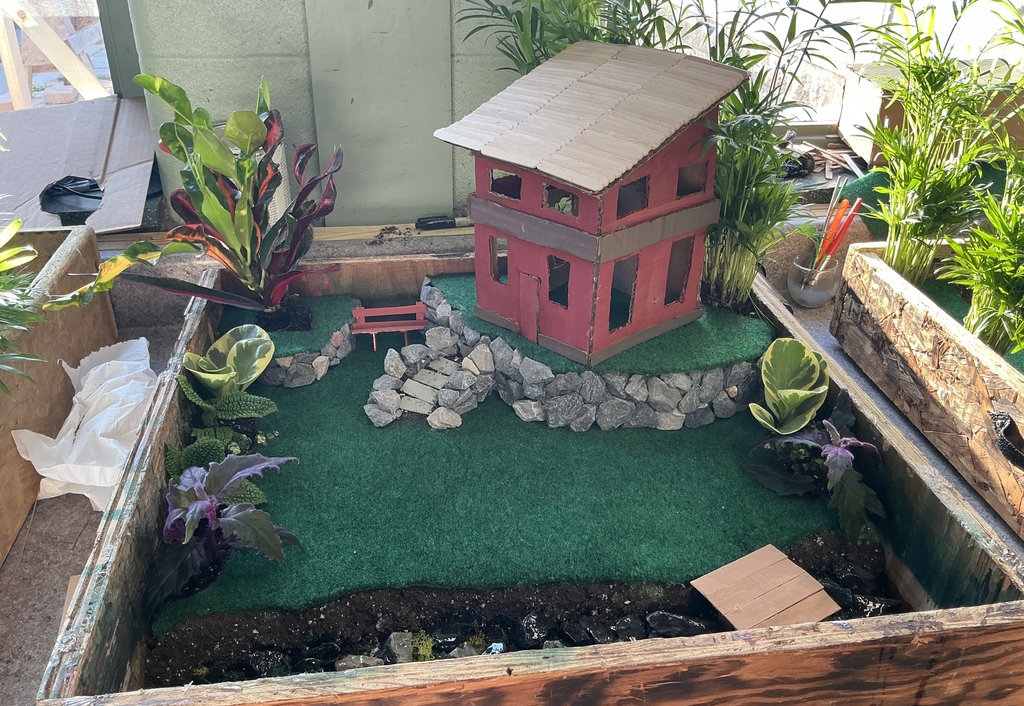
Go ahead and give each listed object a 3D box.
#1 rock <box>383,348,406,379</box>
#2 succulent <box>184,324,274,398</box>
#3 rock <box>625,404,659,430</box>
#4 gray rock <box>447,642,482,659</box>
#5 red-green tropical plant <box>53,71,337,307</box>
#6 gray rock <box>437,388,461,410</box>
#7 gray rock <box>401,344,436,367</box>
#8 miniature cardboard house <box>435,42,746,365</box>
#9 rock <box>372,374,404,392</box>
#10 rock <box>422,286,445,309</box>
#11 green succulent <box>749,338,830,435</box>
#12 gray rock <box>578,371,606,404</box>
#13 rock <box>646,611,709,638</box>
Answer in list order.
[{"bbox_3d":[-0.183,0.016,1.287,0.037,0.050,0.032,2,30,0],"label":"rock"},{"bbox_3d":[-0.351,0.012,1.030,0.112,0.100,0.100,-3,31,-8],"label":"succulent"},{"bbox_3d":[0.169,0.082,1.073,0.040,0.034,0.037,-3,31,-8],"label":"rock"},{"bbox_3d":[-0.053,0.339,0.933,0.041,0.028,0.029,2,32,0],"label":"gray rock"},{"bbox_3d":[-0.419,-0.193,1.084,0.390,0.335,0.250,-3,31,-8],"label":"red-green tropical plant"},{"bbox_3d":[-0.082,0.059,1.074,0.030,0.029,0.030,-3,31,-8],"label":"gray rock"},{"bbox_3d":[-0.150,0.004,1.329,0.058,0.033,0.039,2,32,0],"label":"gray rock"},{"bbox_3d":[0.098,-0.227,1.172,0.297,0.331,0.325,-24,37,-36],"label":"miniature cardboard house"},{"bbox_3d":[-0.191,0.046,1.283,0.050,0.022,0.031,2,32,0],"label":"rock"},{"bbox_3d":[-0.135,-0.096,1.427,0.038,0.038,0.032,2,32,0],"label":"rock"},{"bbox_3d":[0.365,0.044,1.089,0.105,0.118,0.085,2,30,0],"label":"green succulent"},{"bbox_3d":[0.114,0.049,1.173,0.040,0.044,0.035,2,30,0],"label":"gray rock"},{"bbox_3d":[0.184,0.301,0.919,0.069,0.027,0.037,2,30,0],"label":"rock"}]

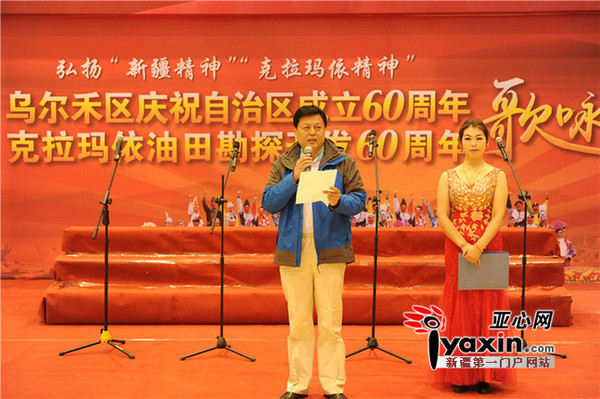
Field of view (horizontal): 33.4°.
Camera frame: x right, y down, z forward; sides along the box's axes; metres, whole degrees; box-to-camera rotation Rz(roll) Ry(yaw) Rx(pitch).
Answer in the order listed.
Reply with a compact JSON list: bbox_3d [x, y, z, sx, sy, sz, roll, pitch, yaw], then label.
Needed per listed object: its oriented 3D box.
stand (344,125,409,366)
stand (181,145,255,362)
[{"bbox_3d":[0.497,0.322,7.255,0.540,1.641,0.585,0,3,-8],"label":"stand"},{"bbox_3d":[-0.507,0.359,7.298,0.543,1.546,0.591,1,3,16],"label":"stand"}]

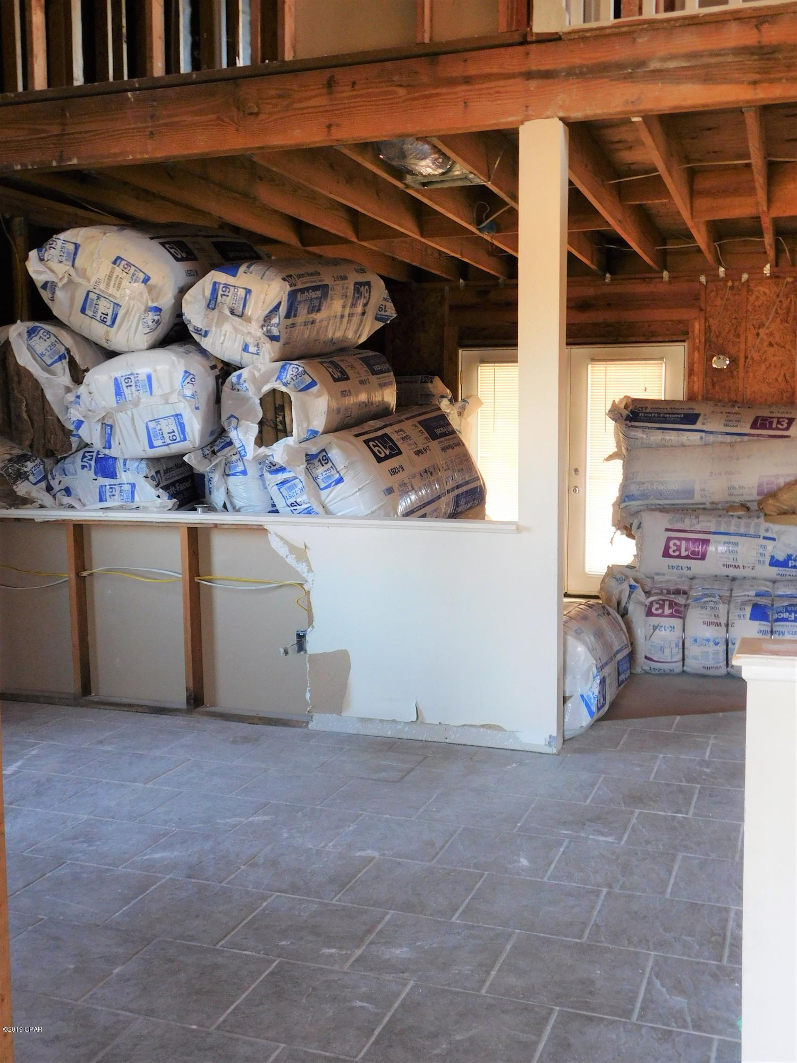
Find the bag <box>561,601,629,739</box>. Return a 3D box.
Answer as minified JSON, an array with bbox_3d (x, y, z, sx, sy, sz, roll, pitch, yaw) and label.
[{"bbox_3d":[0.763,0.602,5.220,0.560,0.500,1.150,2,5,24],"label":"bag"}]

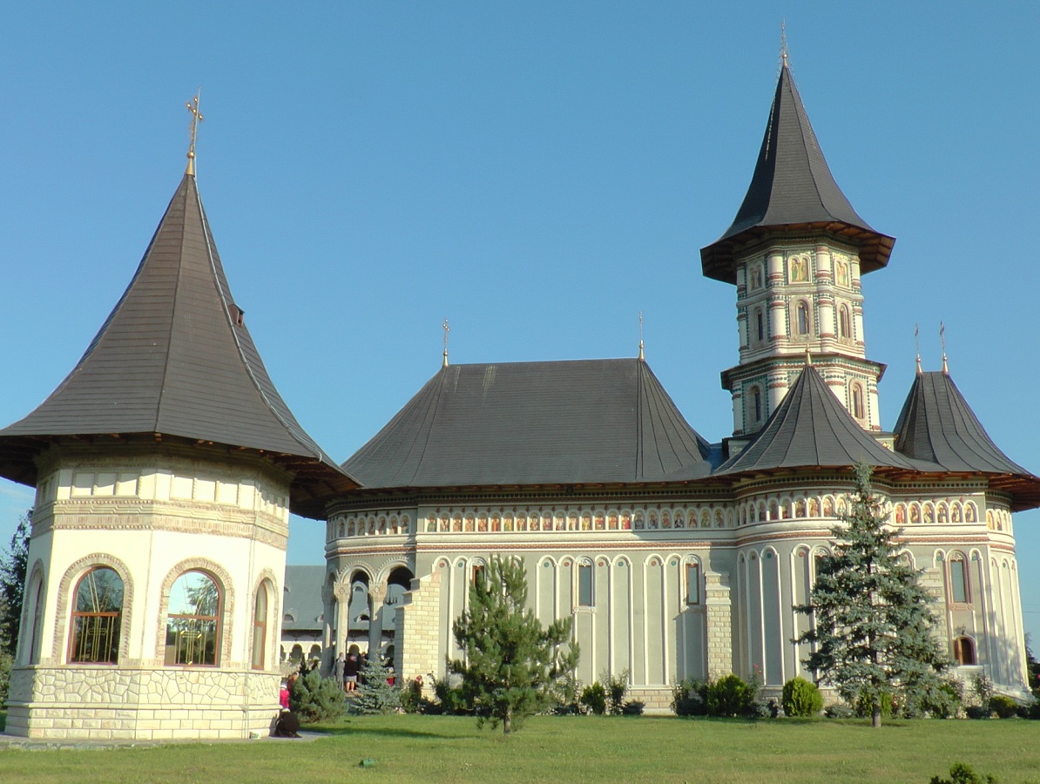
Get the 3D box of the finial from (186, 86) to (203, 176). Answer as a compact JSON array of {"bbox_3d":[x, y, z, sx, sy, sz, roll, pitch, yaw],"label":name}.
[{"bbox_3d":[-11.282,-9.018,38.685,0.280,3.136,0.950,-2,-15,10],"label":"finial"}]

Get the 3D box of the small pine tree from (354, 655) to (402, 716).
[{"bbox_3d":[-5.916,12.187,46.413,1.914,2.344,1.914,-2,-15,10],"label":"small pine tree"}]

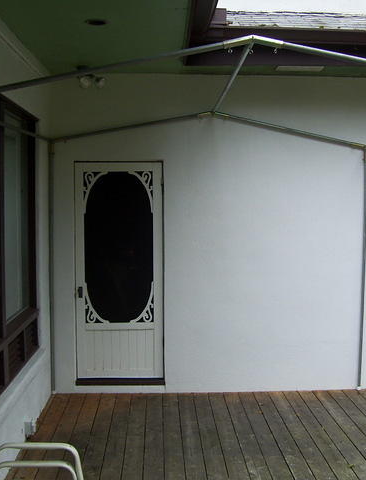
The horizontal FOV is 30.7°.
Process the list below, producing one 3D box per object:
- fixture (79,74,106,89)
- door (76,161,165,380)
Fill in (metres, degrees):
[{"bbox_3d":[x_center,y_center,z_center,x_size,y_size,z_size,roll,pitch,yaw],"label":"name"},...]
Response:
[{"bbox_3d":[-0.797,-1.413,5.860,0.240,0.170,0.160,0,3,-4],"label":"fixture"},{"bbox_3d":[-0.593,0.288,6.250,0.820,2.035,0.050,0,3,-4],"label":"door"}]

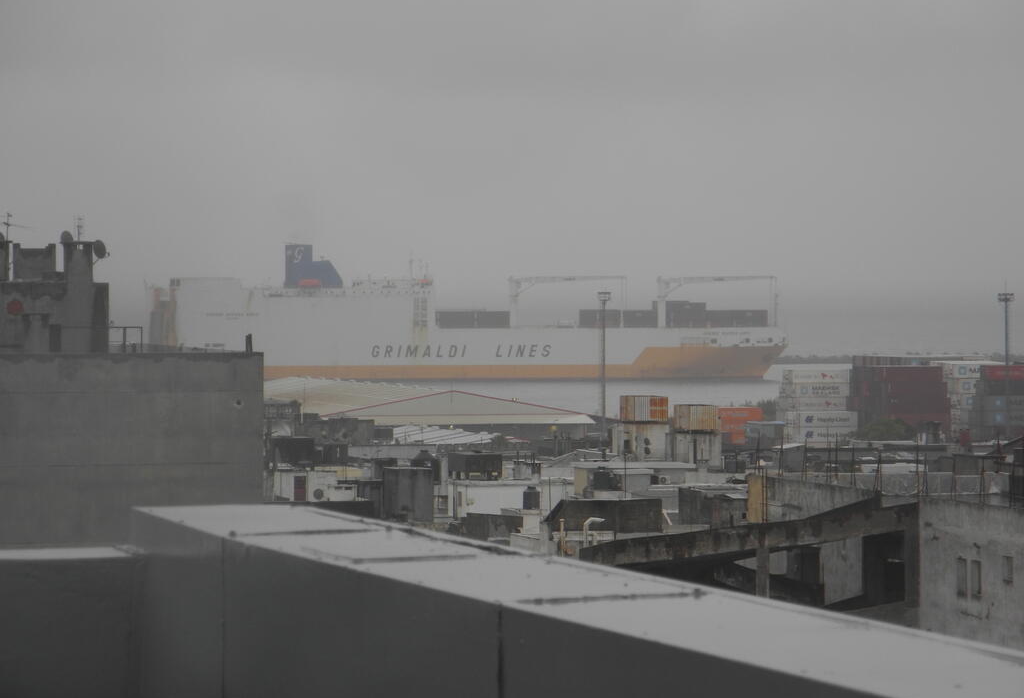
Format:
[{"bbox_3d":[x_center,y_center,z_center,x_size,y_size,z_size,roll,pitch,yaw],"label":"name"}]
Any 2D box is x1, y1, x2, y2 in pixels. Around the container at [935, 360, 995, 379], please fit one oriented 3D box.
[{"bbox_3d":[87.352,4.240,1115.000,12.190,2.750,2.440,0,1,-23],"label":"container"}]

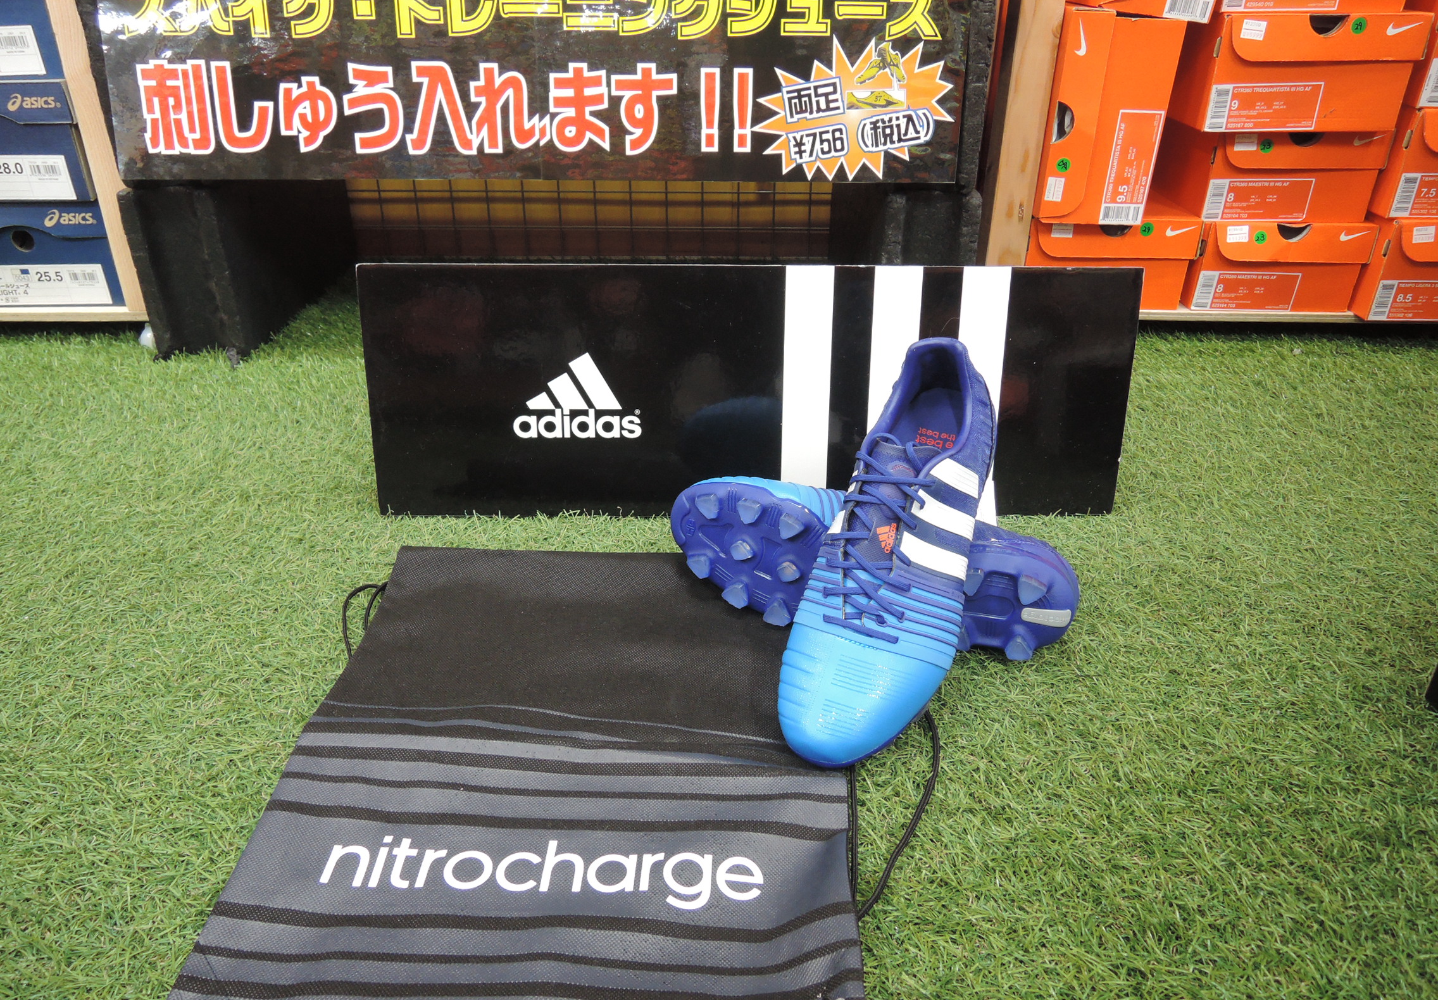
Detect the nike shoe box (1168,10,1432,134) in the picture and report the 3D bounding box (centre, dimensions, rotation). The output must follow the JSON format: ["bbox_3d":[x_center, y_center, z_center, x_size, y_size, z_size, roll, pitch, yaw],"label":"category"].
[{"bbox_3d":[0.706,-0.568,1.310,0.229,0.124,0.335,2,26,3],"label":"nike shoe box"}]

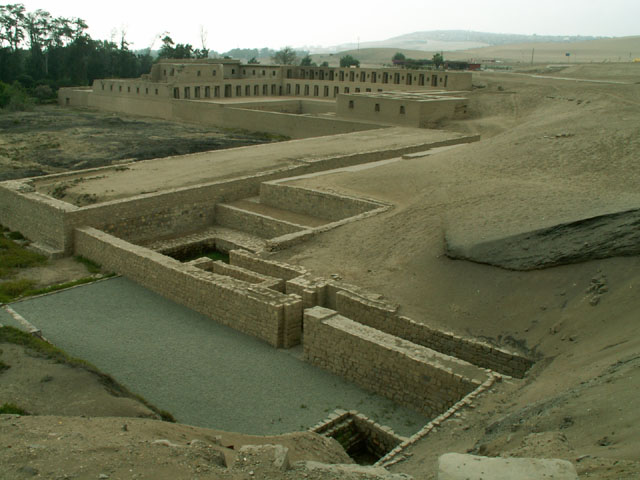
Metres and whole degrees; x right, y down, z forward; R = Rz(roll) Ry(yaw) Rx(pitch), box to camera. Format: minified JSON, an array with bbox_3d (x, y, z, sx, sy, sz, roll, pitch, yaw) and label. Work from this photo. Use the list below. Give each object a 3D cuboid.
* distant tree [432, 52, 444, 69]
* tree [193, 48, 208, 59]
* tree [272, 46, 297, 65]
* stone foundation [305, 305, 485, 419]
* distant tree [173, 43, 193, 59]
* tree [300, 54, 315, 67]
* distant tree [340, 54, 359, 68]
[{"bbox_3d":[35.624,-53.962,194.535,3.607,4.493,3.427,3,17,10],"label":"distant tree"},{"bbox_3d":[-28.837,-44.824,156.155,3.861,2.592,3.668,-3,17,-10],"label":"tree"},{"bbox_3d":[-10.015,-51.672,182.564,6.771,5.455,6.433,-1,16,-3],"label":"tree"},{"bbox_3d":[2.575,4.551,23.703,7.983,1.951,1.044,15,22,42],"label":"stone foundation"},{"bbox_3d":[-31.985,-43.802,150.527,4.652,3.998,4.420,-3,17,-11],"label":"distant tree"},{"bbox_3d":[-3.444,-49.211,178.301,3.857,3.552,3.665,0,16,-1],"label":"tree"},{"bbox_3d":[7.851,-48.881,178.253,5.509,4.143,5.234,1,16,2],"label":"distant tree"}]

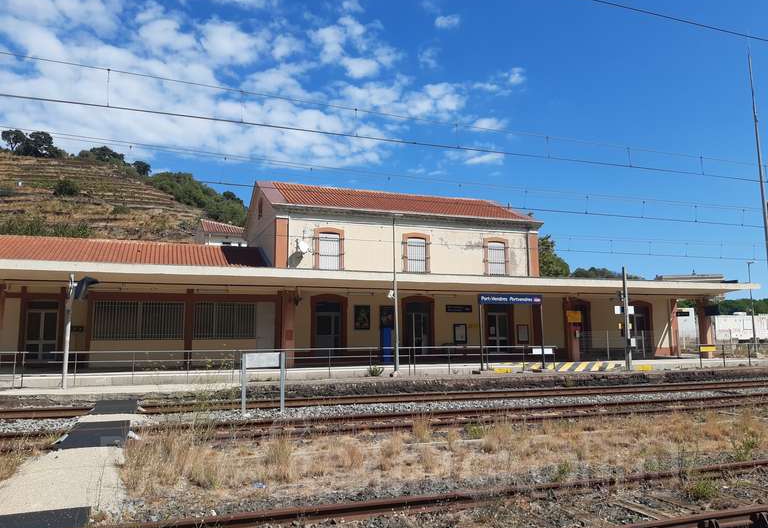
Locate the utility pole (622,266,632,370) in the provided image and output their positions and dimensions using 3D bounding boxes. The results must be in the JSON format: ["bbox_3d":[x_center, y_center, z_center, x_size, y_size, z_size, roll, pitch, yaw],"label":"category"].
[{"bbox_3d":[10.307,2.291,24.456,0.170,4.360,0.170,2,-7,-19],"label":"utility pole"}]

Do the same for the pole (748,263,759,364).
[{"bbox_3d":[23.671,2.918,37.044,0.150,6.075,0.150,2,-7,-19],"label":"pole"}]

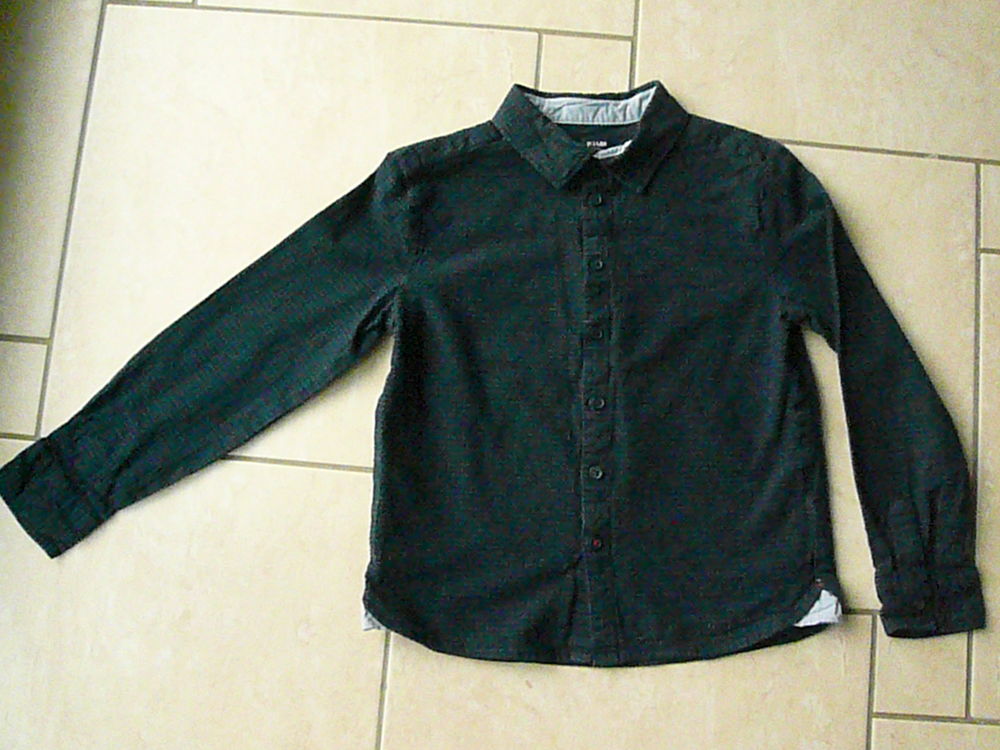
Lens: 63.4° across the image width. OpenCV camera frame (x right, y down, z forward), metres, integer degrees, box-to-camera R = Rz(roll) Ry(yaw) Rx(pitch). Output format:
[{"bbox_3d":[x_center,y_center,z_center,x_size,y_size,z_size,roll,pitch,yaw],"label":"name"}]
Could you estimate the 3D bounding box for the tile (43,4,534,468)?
[{"bbox_3d":[-0.162,-0.115,0.648,0.361,0.010,0.361,5,83,1],"label":"tile"}]

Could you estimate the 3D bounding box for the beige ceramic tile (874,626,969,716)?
[{"bbox_3d":[0.315,0.218,0.609,0.072,0.010,0.072,5,83,1],"label":"beige ceramic tile"}]

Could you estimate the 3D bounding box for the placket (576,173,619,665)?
[{"bbox_3d":[0.075,0.026,0.611,0.027,0.010,0.372,0,83,0],"label":"placket"}]

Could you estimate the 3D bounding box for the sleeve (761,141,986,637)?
[{"bbox_3d":[0.277,0.002,0.614,0.100,0.028,0.397,-16,84,-2],"label":"sleeve"}]

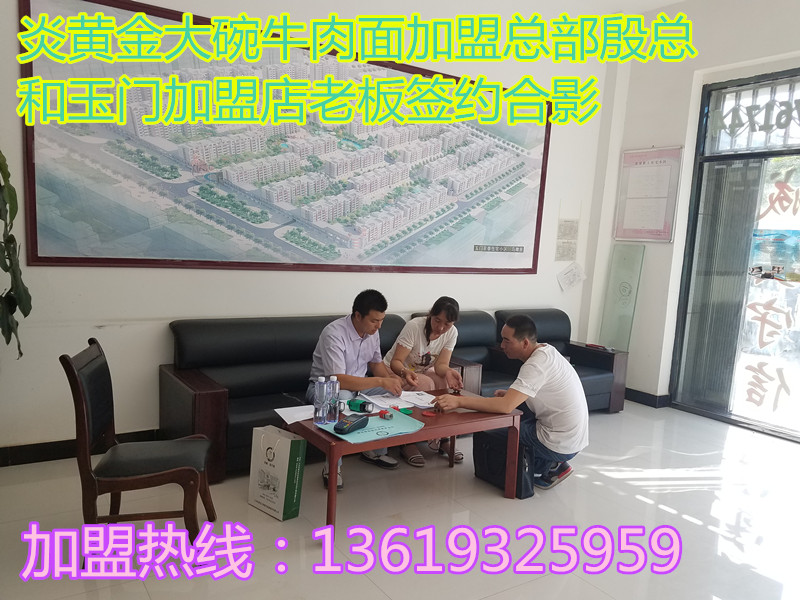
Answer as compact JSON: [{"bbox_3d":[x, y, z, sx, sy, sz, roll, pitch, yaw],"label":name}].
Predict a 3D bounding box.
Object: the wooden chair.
[{"bbox_3d":[-1.133,0.661,2.686,0.584,0.905,0.460,2,6,-10],"label":"wooden chair"}]

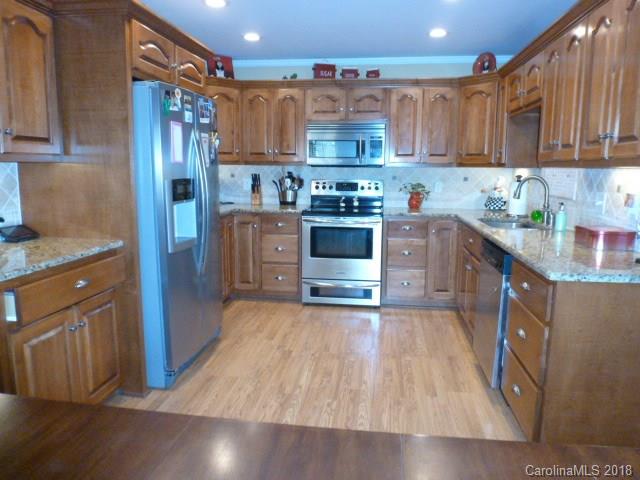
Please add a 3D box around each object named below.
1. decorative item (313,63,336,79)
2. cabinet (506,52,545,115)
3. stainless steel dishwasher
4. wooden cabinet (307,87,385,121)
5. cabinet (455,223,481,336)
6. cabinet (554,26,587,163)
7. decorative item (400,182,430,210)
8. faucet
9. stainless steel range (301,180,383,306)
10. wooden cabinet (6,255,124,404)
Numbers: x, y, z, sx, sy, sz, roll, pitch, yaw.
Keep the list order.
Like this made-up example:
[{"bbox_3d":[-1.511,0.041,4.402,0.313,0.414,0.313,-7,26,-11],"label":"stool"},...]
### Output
[{"bbox_3d":[0.046,-1.665,4.412,0.225,0.170,0.150,-1,9,-7],"label":"decorative item"},{"bbox_3d":[1.692,-1.143,3.337,0.342,0.335,0.851,2,9,8],"label":"cabinet"},{"bbox_3d":[1.326,0.446,2.672,0.620,0.805,0.602,2,9,8],"label":"stainless steel dishwasher"},{"bbox_3d":[0.267,-1.332,4.396,0.780,0.320,0.335,2,9,8],"label":"wooden cabinet"},{"bbox_3d":[1.468,0.332,3.416,0.601,0.825,0.930,2,9,8],"label":"cabinet"},{"bbox_3d":[1.561,-0.808,2.482,0.342,0.733,0.335,2,9,8],"label":"cabinet"},{"bbox_3d":[0.951,-0.437,4.447,0.290,0.281,0.220,2,9,8],"label":"decorative item"},{"bbox_3d":[1.487,-0.266,3.062,0.270,0.371,0.100,2,9,8],"label":"faucet"},{"bbox_3d":[0.245,0.015,4.481,0.760,1.195,0.680,2,9,8],"label":"stainless steel range"},{"bbox_3d":[-1.435,0.520,2.167,0.610,0.880,0.760,2,9,8],"label":"wooden cabinet"}]

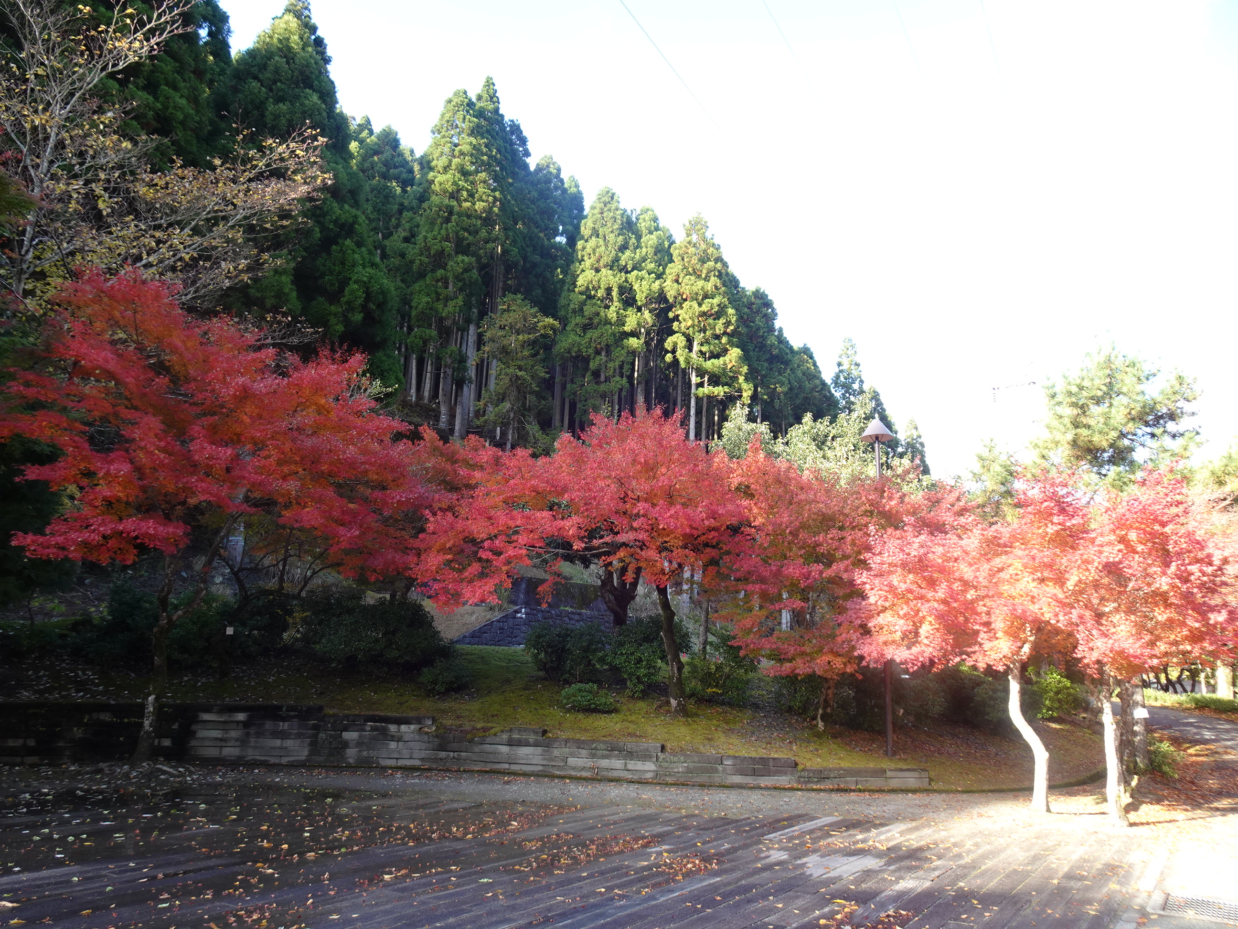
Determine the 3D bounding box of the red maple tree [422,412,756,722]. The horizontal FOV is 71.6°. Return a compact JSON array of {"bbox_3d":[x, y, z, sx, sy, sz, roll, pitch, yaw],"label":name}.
[{"bbox_3d":[-0.560,1.476,13.810,5.465,4.895,4.918,2,-13,0],"label":"red maple tree"}]

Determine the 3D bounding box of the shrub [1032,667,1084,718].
[{"bbox_3d":[7.936,4.127,15.531,0.913,0.900,0.821,2,-13,0],"label":"shrub"}]

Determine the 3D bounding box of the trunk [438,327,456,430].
[{"bbox_3d":[-9.660,-4.844,48.180,0.550,6.023,0.550,2,-13,0],"label":"trunk"}]

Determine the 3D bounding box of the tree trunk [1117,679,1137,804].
[{"bbox_3d":[6.417,3.424,10.860,0.240,1.633,0.240,2,-13,0],"label":"tree trunk"}]

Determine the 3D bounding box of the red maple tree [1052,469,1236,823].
[{"bbox_3d":[5.896,1.950,9.651,2.081,3.909,2.393,2,-13,0],"label":"red maple tree"}]

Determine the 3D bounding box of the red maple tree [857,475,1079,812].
[{"bbox_3d":[4.158,2.047,10.231,2.641,3.948,2.641,2,-13,0],"label":"red maple tree"}]

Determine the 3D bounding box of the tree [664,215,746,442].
[{"bbox_3d":[6.083,-9.591,60.647,5.810,17.567,5.810,2,-13,0],"label":"tree"}]

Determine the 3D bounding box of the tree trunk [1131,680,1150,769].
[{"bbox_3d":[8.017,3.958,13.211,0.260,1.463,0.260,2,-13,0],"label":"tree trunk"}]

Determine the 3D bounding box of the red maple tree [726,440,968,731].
[{"bbox_3d":[3.571,1.811,13.458,3.791,4.541,3.602,2,-13,0],"label":"red maple tree"}]

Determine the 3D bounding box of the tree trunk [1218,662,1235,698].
[{"bbox_3d":[17.266,6.017,24.400,0.430,1.260,0.430,2,-13,0],"label":"tree trunk"}]

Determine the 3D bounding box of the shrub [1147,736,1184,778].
[{"bbox_3d":[8.165,4.359,12.814,0.551,0.593,0.496,2,-13,0],"label":"shrub"}]

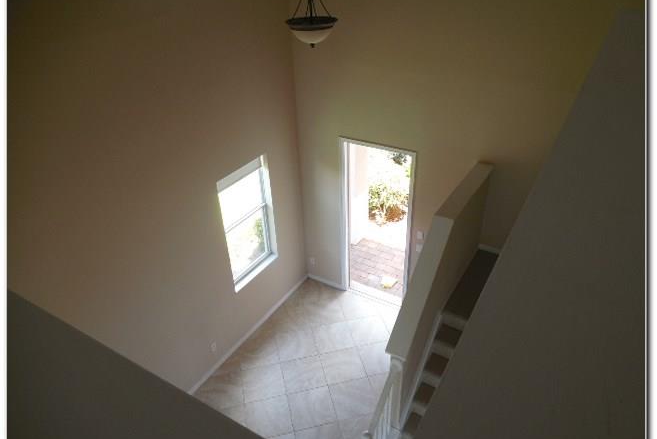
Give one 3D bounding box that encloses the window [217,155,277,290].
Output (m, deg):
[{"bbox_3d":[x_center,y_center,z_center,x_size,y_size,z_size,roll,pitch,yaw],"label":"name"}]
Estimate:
[{"bbox_3d":[-1.019,0.051,6.016,0.130,1.570,0.890,16,36,28],"label":"window"}]

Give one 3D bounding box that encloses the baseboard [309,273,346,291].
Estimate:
[{"bbox_3d":[-0.057,0.997,7.433,0.670,0.085,0.016,16,36,28],"label":"baseboard"}]

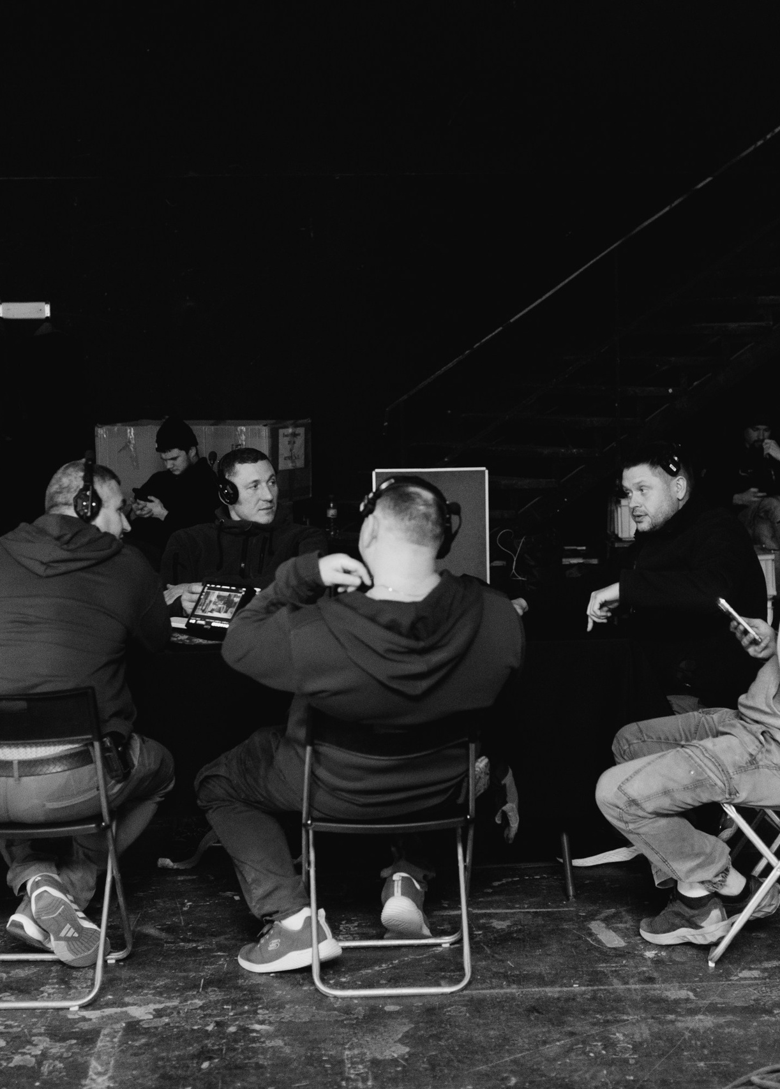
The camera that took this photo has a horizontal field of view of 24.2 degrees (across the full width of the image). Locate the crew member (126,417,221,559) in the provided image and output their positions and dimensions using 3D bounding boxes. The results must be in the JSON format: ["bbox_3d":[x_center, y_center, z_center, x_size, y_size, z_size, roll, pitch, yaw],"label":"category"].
[{"bbox_3d":[-1.045,0.090,8.509,0.850,1.330,0.600,-5,7,-44],"label":"crew member"}]

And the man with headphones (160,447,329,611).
[{"bbox_3d":[-0.473,0.344,6.011,0.580,1.310,0.750,-1,3,-6],"label":"man with headphones"}]

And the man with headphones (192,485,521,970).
[{"bbox_3d":[-0.094,0.447,4.694,0.800,1.250,0.880,-1,5,-2],"label":"man with headphones"}]

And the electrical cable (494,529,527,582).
[{"bbox_3d":[0.452,0.042,6.825,0.125,0.200,0.100,-1,5,0],"label":"electrical cable"}]

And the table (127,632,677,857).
[{"bbox_3d":[-0.157,0.646,5.746,1.760,0.745,0.800,-1,3,-4],"label":"table"}]

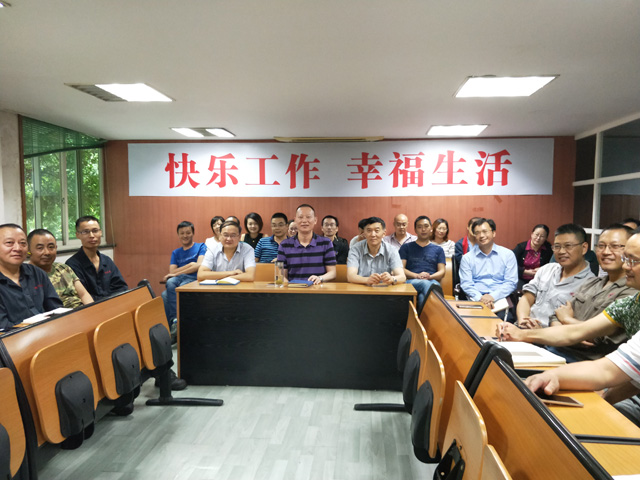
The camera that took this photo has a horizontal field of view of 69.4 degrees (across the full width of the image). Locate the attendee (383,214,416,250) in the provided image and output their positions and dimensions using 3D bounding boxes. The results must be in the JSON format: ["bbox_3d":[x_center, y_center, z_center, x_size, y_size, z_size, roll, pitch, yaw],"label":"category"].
[{"bbox_3d":[0.932,0.377,5.379,0.480,1.346,0.720,0,3,6],"label":"attendee"}]

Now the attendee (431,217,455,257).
[{"bbox_3d":[1.382,0.403,5.331,0.440,1.299,0.720,0,3,9],"label":"attendee"}]

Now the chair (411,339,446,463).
[{"bbox_3d":[0.485,0.729,2.094,0.180,0.510,0.420,0,3,5],"label":"chair"}]

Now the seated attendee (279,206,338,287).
[{"bbox_3d":[-0.123,0.397,4.229,0.540,1.435,0.720,0,3,0],"label":"seated attendee"}]

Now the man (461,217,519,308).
[{"bbox_3d":[1.458,0.472,4.033,0.520,1.307,0.750,1,3,20],"label":"man"}]

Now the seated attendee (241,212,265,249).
[{"bbox_3d":[-0.751,0.368,5.329,0.420,1.369,0.700,0,3,-3],"label":"seated attendee"}]

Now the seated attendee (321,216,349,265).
[{"bbox_3d":[0.118,0.391,5.230,0.480,1.335,0.720,0,3,0],"label":"seated attendee"}]

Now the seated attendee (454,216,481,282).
[{"bbox_3d":[1.727,0.408,5.131,0.480,1.313,0.720,1,3,14],"label":"seated attendee"}]

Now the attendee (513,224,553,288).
[{"bbox_3d":[2.310,0.454,5.033,0.460,1.231,0.720,1,3,20],"label":"attendee"}]

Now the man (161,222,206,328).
[{"bbox_3d":[-1.348,0.442,4.882,0.480,1.272,0.720,0,3,5],"label":"man"}]

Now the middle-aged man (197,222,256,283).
[{"bbox_3d":[-0.822,0.476,4.183,0.530,1.283,0.700,0,3,-2],"label":"middle-aged man"}]

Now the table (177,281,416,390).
[{"bbox_3d":[-0.170,0.762,3.838,1.870,0.750,0.460,0,3,5],"label":"table"}]

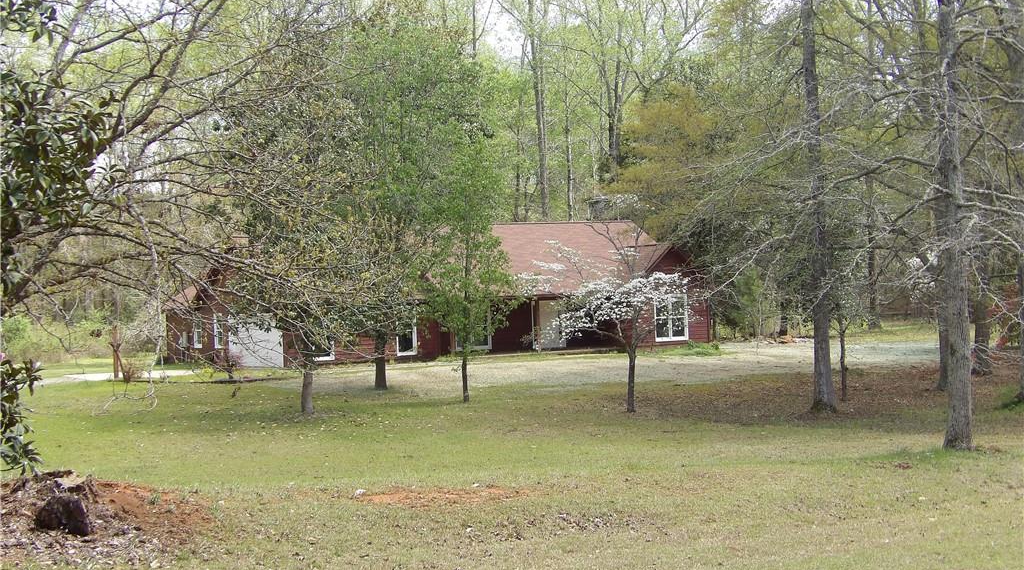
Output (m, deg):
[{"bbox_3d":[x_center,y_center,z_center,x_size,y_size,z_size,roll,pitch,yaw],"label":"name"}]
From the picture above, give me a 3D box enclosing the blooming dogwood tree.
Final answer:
[{"bbox_3d":[2.134,1.062,30.000,2.600,2.680,2.600,-2,0,0],"label":"blooming dogwood tree"}]

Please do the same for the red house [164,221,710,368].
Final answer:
[{"bbox_3d":[-3.544,0.223,74.361,21.800,6.250,14.200,-2,0,-32],"label":"red house"}]

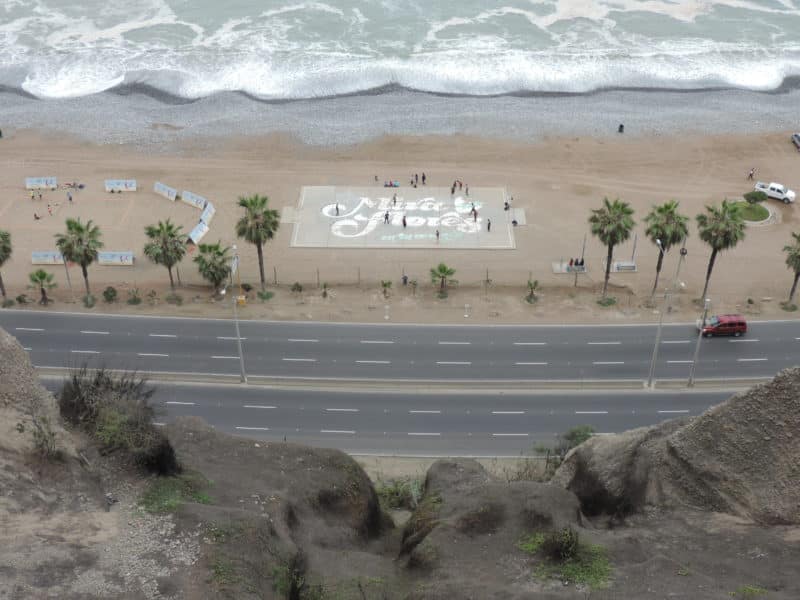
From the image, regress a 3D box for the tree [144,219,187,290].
[{"bbox_3d":[-27.100,-4.830,114.850,4.980,9.120,4.980,0,33,0],"label":"tree"}]

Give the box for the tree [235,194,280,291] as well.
[{"bbox_3d":[-15.479,-6.035,110.638,4.820,12.390,4.670,0,33,0],"label":"tree"}]

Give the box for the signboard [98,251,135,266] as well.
[{"bbox_3d":[-35.280,-5.270,123.630,4.200,1.270,1.350,0,33,1],"label":"signboard"}]

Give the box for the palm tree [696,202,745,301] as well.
[{"bbox_3d":[34.620,-5.106,108.893,5.380,12.360,5.220,0,33,0],"label":"palm tree"}]

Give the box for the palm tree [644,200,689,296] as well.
[{"bbox_3d":[28.854,-5.335,109.522,4.760,12.100,4.620,0,33,0],"label":"palm tree"}]

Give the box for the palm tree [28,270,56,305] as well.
[{"bbox_3d":[-41.110,-1.390,114.130,3.320,4.120,3.320,0,33,0],"label":"palm tree"}]

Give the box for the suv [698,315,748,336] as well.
[{"bbox_3d":[35.340,2.810,108.360,4.700,1.740,1.850,-1,33,-1],"label":"suv"}]

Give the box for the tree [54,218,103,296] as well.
[{"bbox_3d":[-35.441,-4.475,110.809,5.290,9.760,5.130,0,33,0],"label":"tree"}]

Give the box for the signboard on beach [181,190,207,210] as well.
[{"bbox_3d":[-27.125,-13.318,131.935,4.100,1.200,1.250,23,40,31],"label":"signboard on beach"}]

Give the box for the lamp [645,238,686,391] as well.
[{"bbox_3d":[25.310,2.640,96.880,0.500,14.600,8.600,-2,33,-3],"label":"lamp"}]

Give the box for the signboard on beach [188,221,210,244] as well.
[{"bbox_3d":[-25.361,-8.414,124.484,1.250,1.200,4.100,6,34,10],"label":"signboard on beach"}]

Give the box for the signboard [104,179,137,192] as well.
[{"bbox_3d":[-39.410,-16.310,140.830,4.200,1.270,1.350,-1,33,-1],"label":"signboard"}]

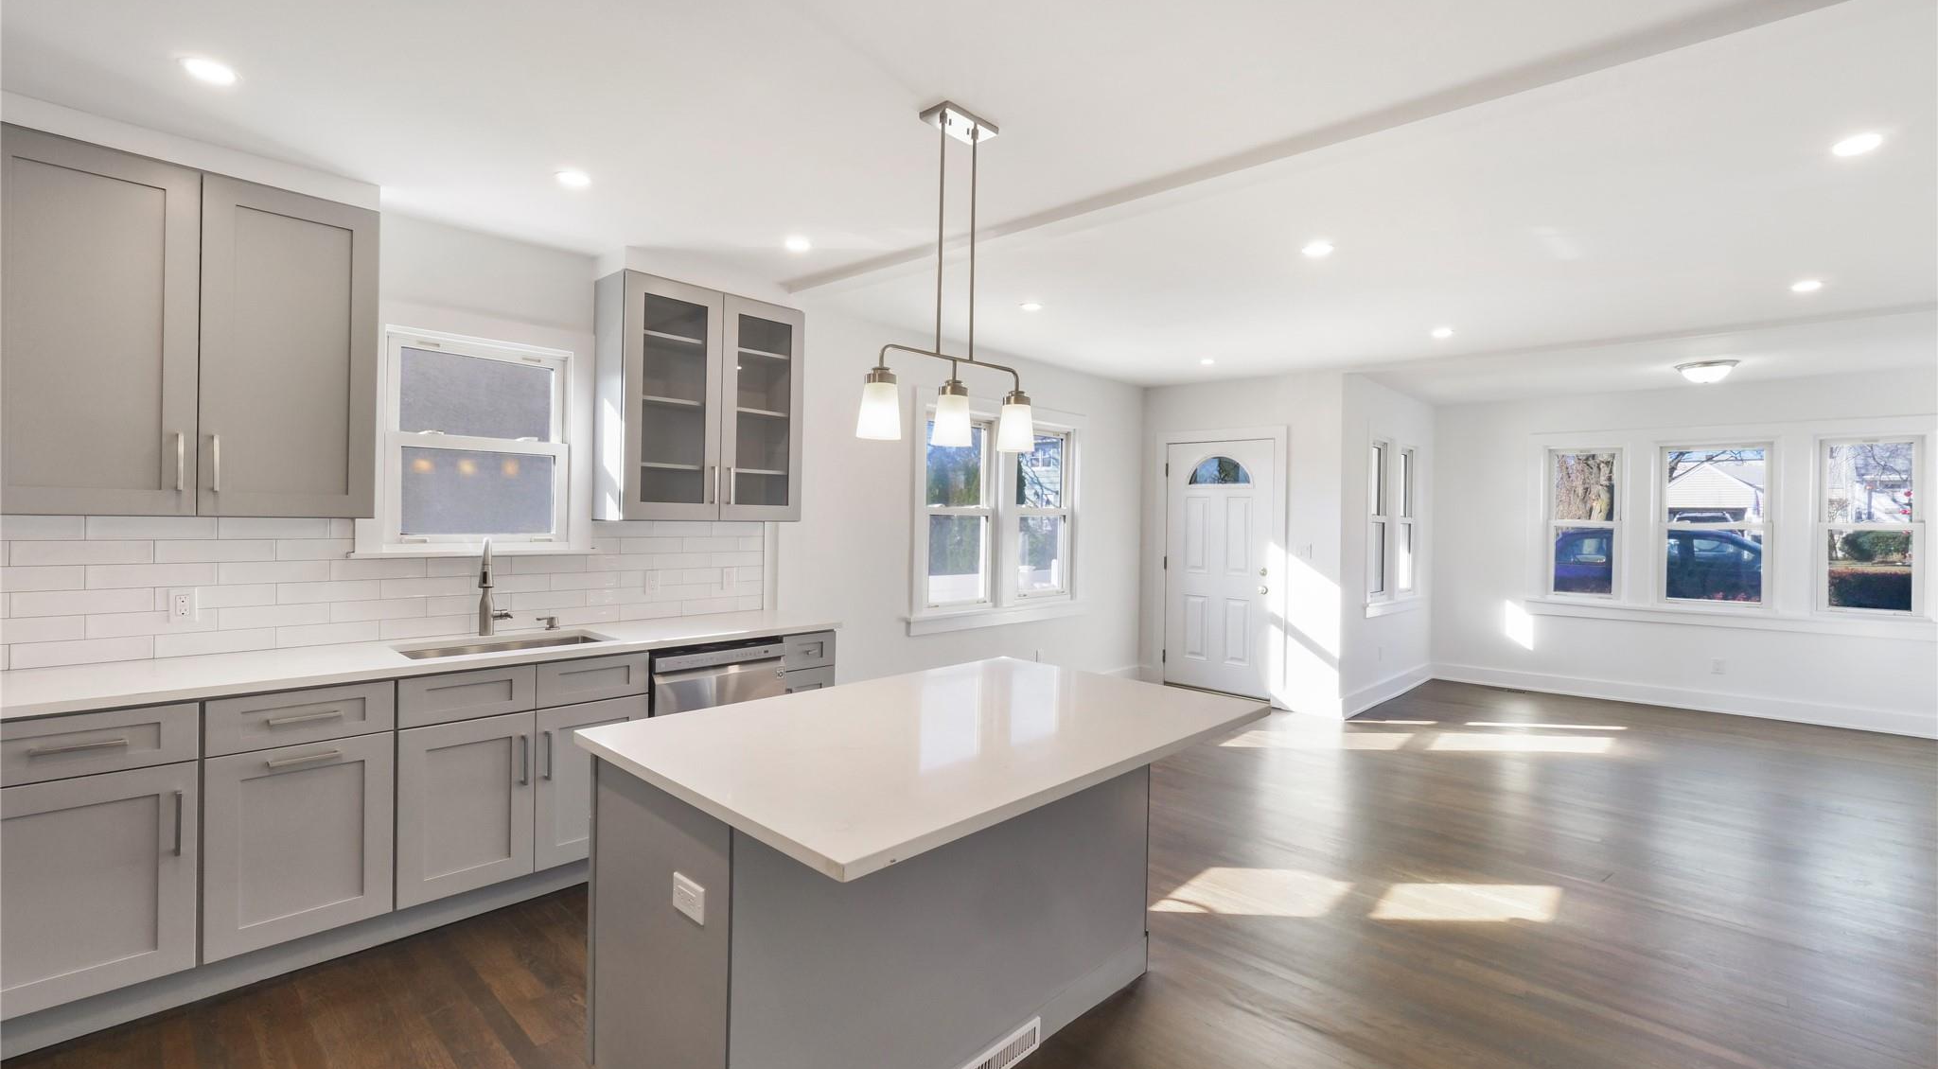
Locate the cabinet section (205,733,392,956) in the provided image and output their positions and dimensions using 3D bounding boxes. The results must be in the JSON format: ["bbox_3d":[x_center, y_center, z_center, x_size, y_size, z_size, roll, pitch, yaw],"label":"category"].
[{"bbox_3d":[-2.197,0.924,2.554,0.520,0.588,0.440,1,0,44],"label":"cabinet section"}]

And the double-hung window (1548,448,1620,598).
[{"bbox_3d":[5.249,-0.099,6.691,0.490,1.270,0.100,1,1,44],"label":"double-hung window"}]

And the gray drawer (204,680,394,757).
[{"bbox_3d":[-2.164,0.545,2.525,0.500,0.163,0.437,1,1,44],"label":"gray drawer"}]

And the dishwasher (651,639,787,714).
[{"bbox_3d":[-1.257,0.890,3.541,0.610,0.850,0.610,1,1,44],"label":"dishwasher"}]

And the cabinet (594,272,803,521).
[{"bbox_3d":[-1.282,-0.600,3.808,0.335,1.080,0.910,1,1,44],"label":"cabinet"}]

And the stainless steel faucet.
[{"bbox_3d":[-1.887,0.215,3.128,0.130,0.405,0.230,0,1,-35],"label":"stainless steel faucet"}]

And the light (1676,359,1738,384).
[{"bbox_3d":[5.083,-1.108,5.399,0.320,0.130,0.320,1,1,44],"label":"light"}]

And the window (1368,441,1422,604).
[{"bbox_3d":[3.583,-0.113,6.615,0.110,1.280,1.450,1,1,44],"label":"window"}]

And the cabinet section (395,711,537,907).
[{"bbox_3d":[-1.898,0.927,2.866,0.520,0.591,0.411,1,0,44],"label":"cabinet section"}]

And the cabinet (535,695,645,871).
[{"bbox_3d":[-1.628,0.923,3.178,0.600,0.590,0.410,1,1,44],"label":"cabinet"}]

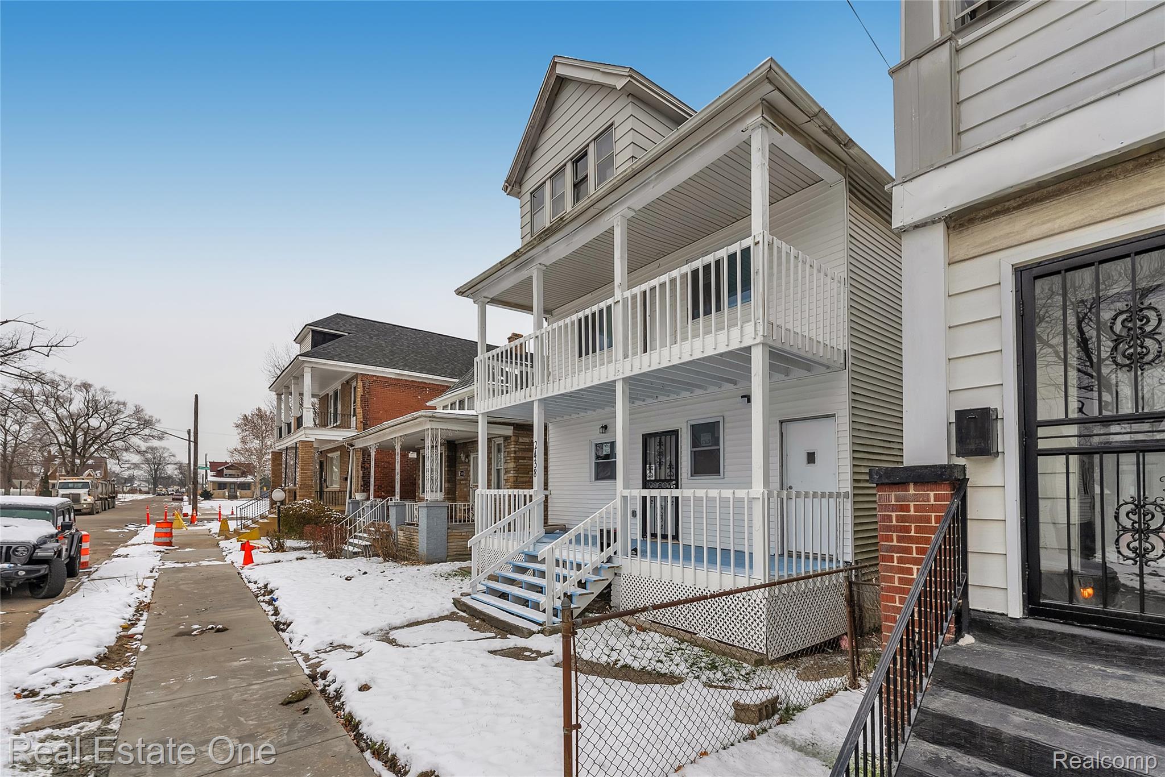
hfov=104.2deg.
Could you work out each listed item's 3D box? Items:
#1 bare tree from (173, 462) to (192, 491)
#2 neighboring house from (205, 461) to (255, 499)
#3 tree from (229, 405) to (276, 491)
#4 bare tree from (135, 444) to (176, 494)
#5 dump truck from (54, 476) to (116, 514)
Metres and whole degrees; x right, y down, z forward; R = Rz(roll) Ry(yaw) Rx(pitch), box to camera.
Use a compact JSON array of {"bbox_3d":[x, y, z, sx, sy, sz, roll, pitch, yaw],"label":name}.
[{"bbox_3d":[-107.690,23.895,122.000,5.000,8.400,5.000,10,-14,-42],"label":"bare tree"},{"bbox_3d":[-65.375,17.127,84.000,7.500,7.100,9.000,9,-14,-40],"label":"neighboring house"},{"bbox_3d":[-54.152,10.546,75.000,8.300,15.200,8.300,8,-13,-36],"label":"tree"},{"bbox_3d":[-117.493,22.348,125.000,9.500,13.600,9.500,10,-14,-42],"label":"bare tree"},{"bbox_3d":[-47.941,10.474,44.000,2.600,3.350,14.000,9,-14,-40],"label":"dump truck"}]

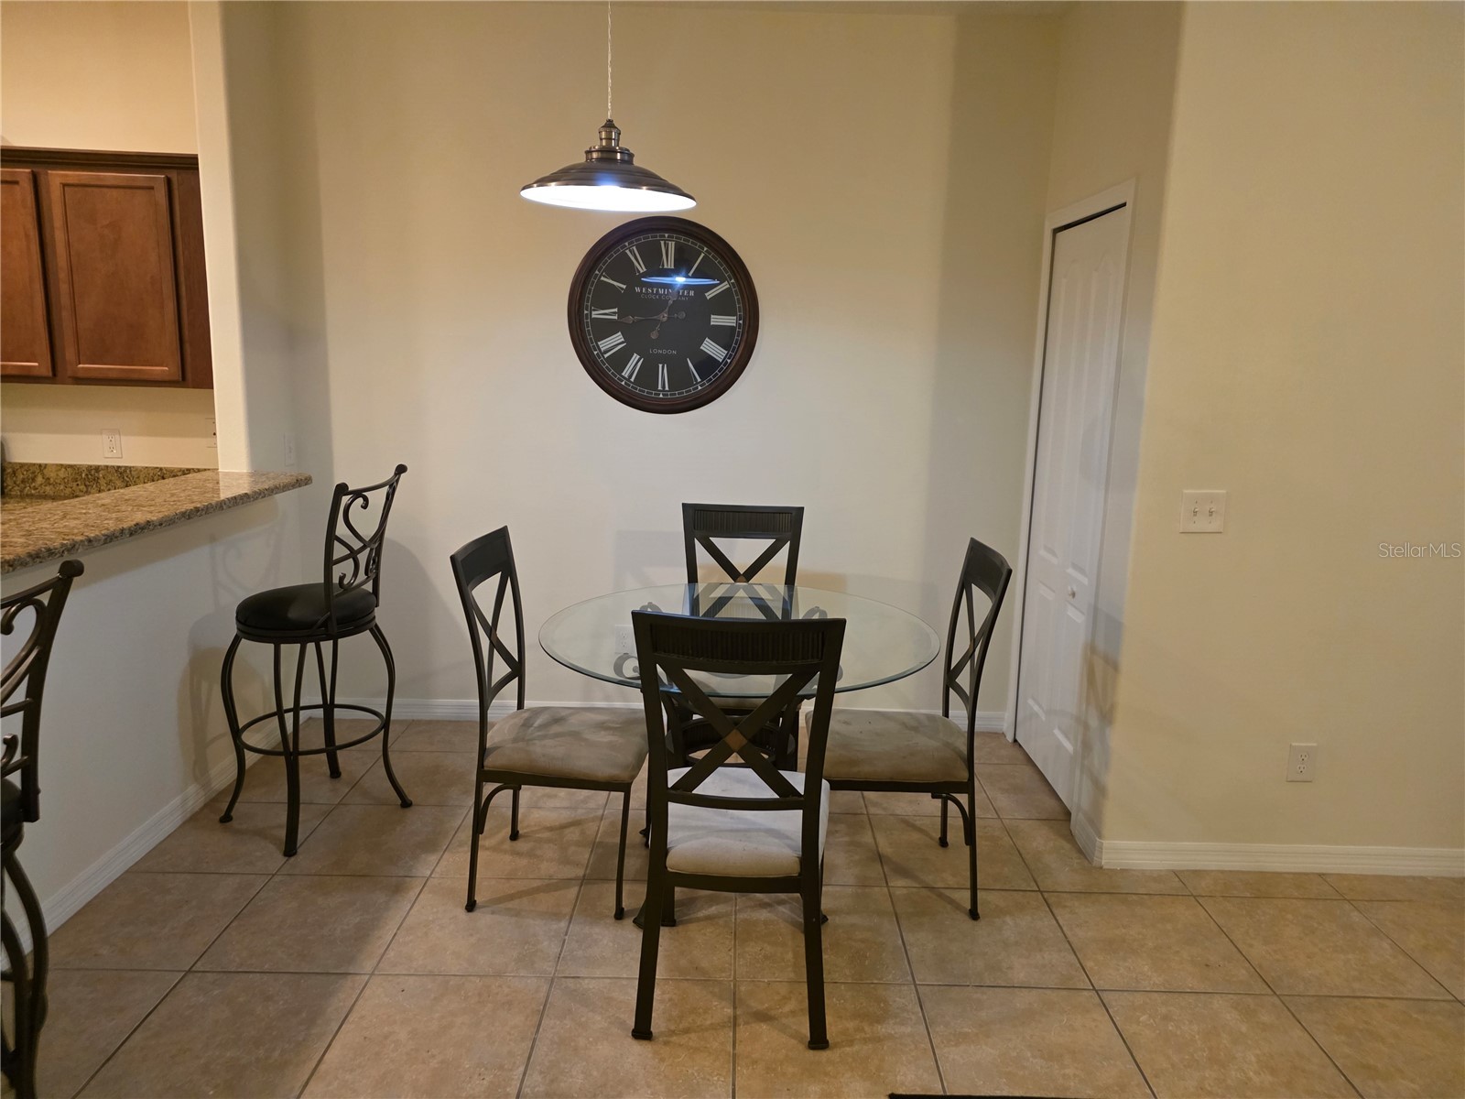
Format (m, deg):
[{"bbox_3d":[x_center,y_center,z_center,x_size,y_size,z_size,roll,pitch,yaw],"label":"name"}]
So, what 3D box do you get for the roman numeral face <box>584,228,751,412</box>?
[{"bbox_3d":[-0.257,-0.890,3.738,0.660,0.660,0.020,1,12,0],"label":"roman numeral face"}]

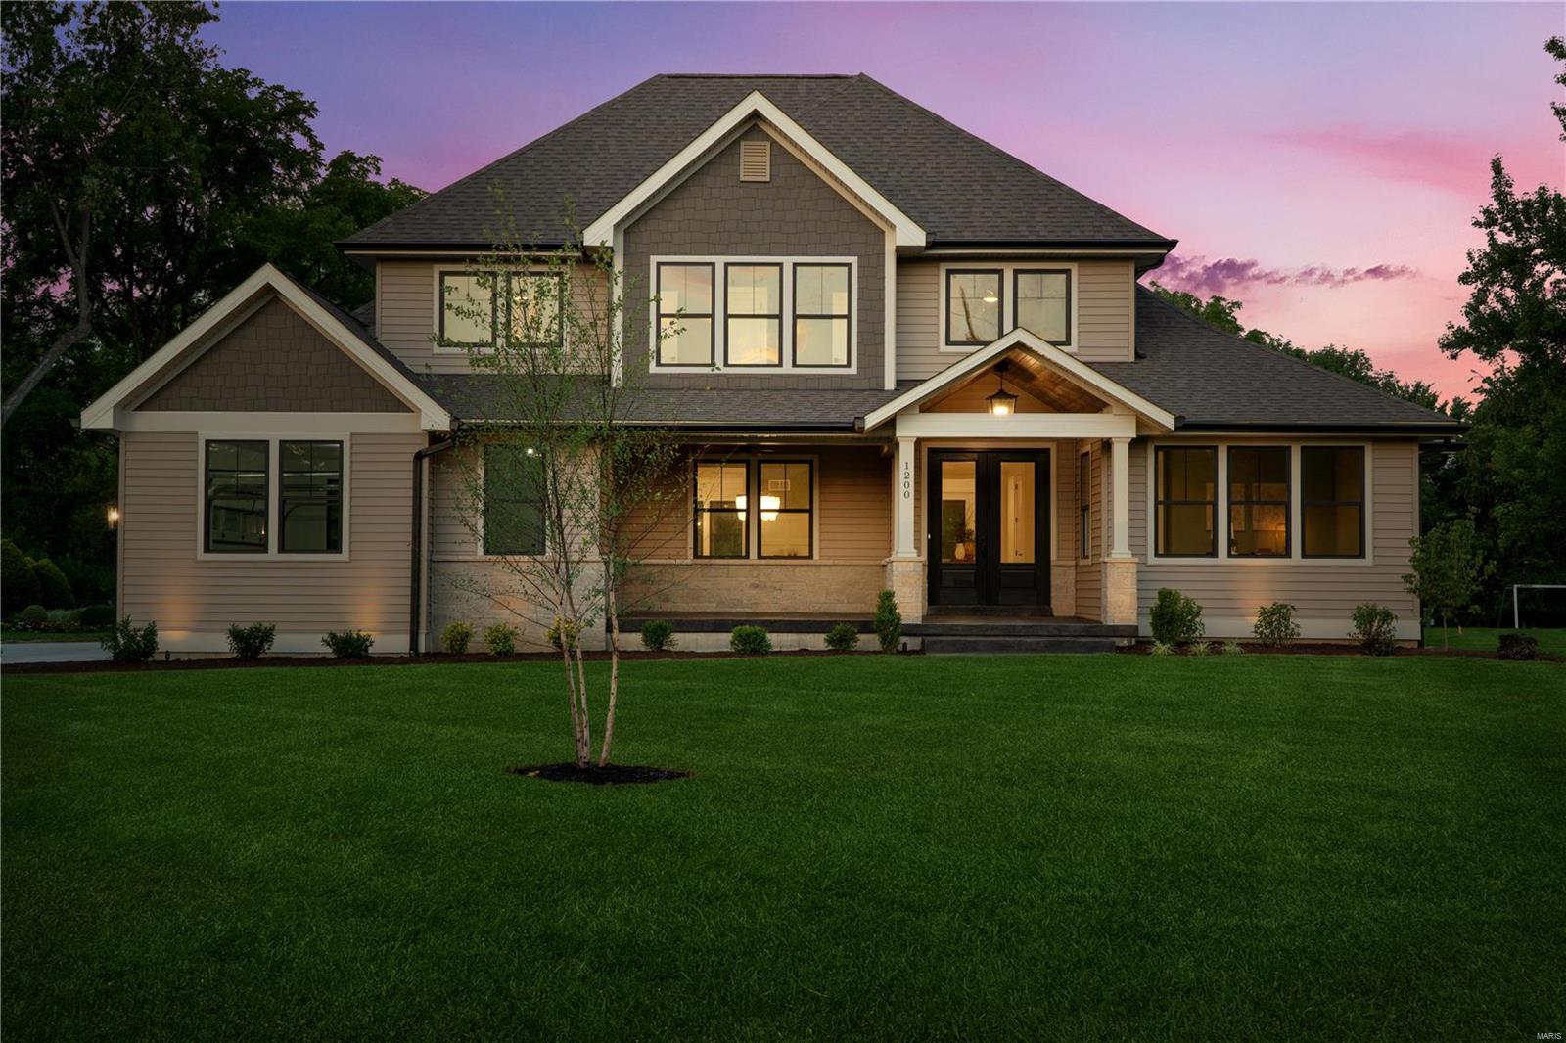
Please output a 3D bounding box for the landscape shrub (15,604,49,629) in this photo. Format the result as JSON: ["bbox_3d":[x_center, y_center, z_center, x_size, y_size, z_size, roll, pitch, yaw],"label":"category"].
[{"bbox_3d":[-15.738,1.982,36.500,0.693,0.500,0.700,0,-1,1],"label":"landscape shrub"}]

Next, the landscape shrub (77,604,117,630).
[{"bbox_3d":[-14.968,2.070,38.000,0.850,0.570,0.820,0,-2,0],"label":"landscape shrub"}]

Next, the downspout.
[{"bbox_3d":[-4.946,0.344,24.500,0.638,3.083,0.220,0,-1,1],"label":"downspout"}]

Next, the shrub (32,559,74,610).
[{"bbox_3d":[-17.622,1.565,42.000,1.020,1.350,1.020,0,-2,0],"label":"shrub"}]

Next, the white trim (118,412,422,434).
[{"bbox_3d":[-7.236,-1.401,24.660,4.342,0.285,0.040,0,-2,0],"label":"white trim"}]

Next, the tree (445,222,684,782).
[{"bbox_3d":[-1.400,-0.186,11.000,1.500,3.520,1.400,0,-2,0],"label":"tree"}]

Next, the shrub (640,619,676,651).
[{"bbox_3d":[-1.775,1.627,24.800,0.480,0.448,0.460,0,-2,0],"label":"shrub"}]

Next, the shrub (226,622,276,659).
[{"bbox_3d":[-7.359,1.648,24.050,0.680,0.510,0.620,0,-2,0],"label":"shrub"}]

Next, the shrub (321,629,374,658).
[{"bbox_3d":[-5.985,1.683,23.900,0.706,0.391,0.660,0,-2,0],"label":"shrub"}]

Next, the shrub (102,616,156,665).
[{"bbox_3d":[-9.015,1.645,24.000,0.740,0.640,0.700,0,-2,0],"label":"shrub"}]

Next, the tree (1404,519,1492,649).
[{"bbox_3d":[9.375,0.883,24.500,1.224,1.834,1.200,0,-1,1],"label":"tree"}]

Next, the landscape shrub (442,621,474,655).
[{"bbox_3d":[-4.519,1.625,24.200,0.440,0.450,0.440,0,-2,0],"label":"landscape shrub"}]

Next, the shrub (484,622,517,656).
[{"bbox_3d":[-3.952,1.645,24.350,0.454,0.466,0.450,0,-2,0],"label":"shrub"}]

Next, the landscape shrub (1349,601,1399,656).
[{"bbox_3d":[8.137,1.482,23.950,0.691,0.741,0.650,0,-1,1],"label":"landscape shrub"}]

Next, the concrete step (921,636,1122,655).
[{"bbox_3d":[3.238,1.718,24.025,2.590,0.177,0.650,0,-2,0],"label":"concrete step"}]

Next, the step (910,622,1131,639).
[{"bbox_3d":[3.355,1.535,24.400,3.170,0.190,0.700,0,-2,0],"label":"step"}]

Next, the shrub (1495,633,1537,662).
[{"bbox_3d":[10.002,1.712,23.700,0.550,0.375,0.520,0,-1,1],"label":"shrub"}]

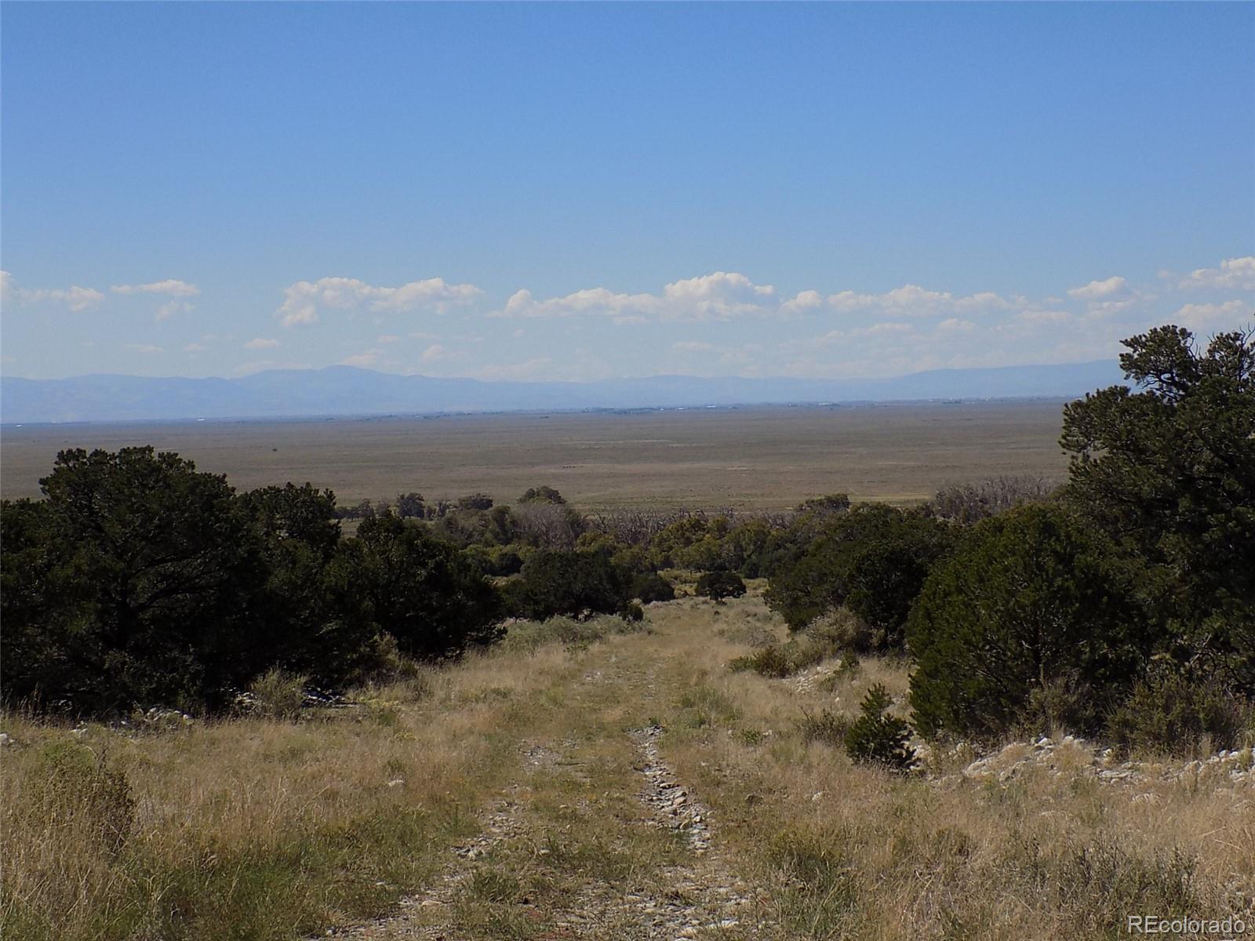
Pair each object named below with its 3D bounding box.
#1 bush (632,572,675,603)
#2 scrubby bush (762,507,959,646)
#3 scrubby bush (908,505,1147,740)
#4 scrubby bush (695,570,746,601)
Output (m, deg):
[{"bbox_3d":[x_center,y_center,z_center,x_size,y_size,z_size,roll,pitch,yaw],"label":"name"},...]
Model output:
[{"bbox_3d":[1.299,6.088,162.000,2.300,1.630,2.400,-1,1,0],"label":"bush"},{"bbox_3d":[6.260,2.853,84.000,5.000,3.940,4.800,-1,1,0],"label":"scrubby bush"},{"bbox_3d":[5.126,1.969,40.000,3.010,3.040,3.000,-1,1,0],"label":"scrubby bush"},{"bbox_3d":[4.903,6.097,165.000,2.640,1.660,2.600,-1,1,0],"label":"scrubby bush"}]

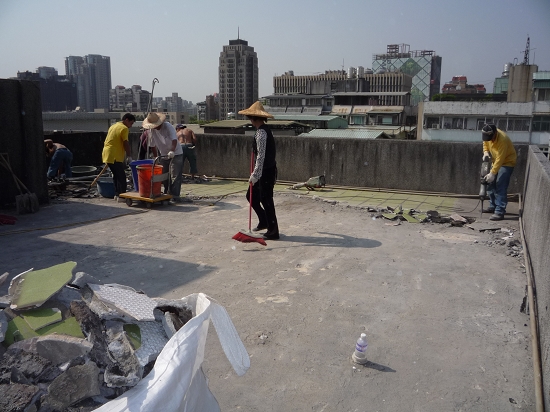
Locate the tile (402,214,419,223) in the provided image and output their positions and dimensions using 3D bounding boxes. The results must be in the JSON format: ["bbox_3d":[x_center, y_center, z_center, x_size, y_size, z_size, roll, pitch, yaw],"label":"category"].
[{"bbox_3d":[2.083,0.198,7.273,0.220,0.090,0.240,-2,11,-17],"label":"tile"}]

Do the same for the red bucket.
[{"bbox_3d":[-2.156,-0.425,8.187,0.450,0.500,0.450,0,11,0],"label":"red bucket"}]

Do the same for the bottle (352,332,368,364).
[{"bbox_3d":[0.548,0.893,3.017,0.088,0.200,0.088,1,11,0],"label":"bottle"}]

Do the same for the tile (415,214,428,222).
[{"bbox_3d":[2.184,0.185,7.104,0.200,0.070,0.220,1,11,0],"label":"tile"}]

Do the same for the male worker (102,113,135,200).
[{"bbox_3d":[-2.837,-0.897,8.638,0.520,1.570,0.500,-7,13,-34],"label":"male worker"}]

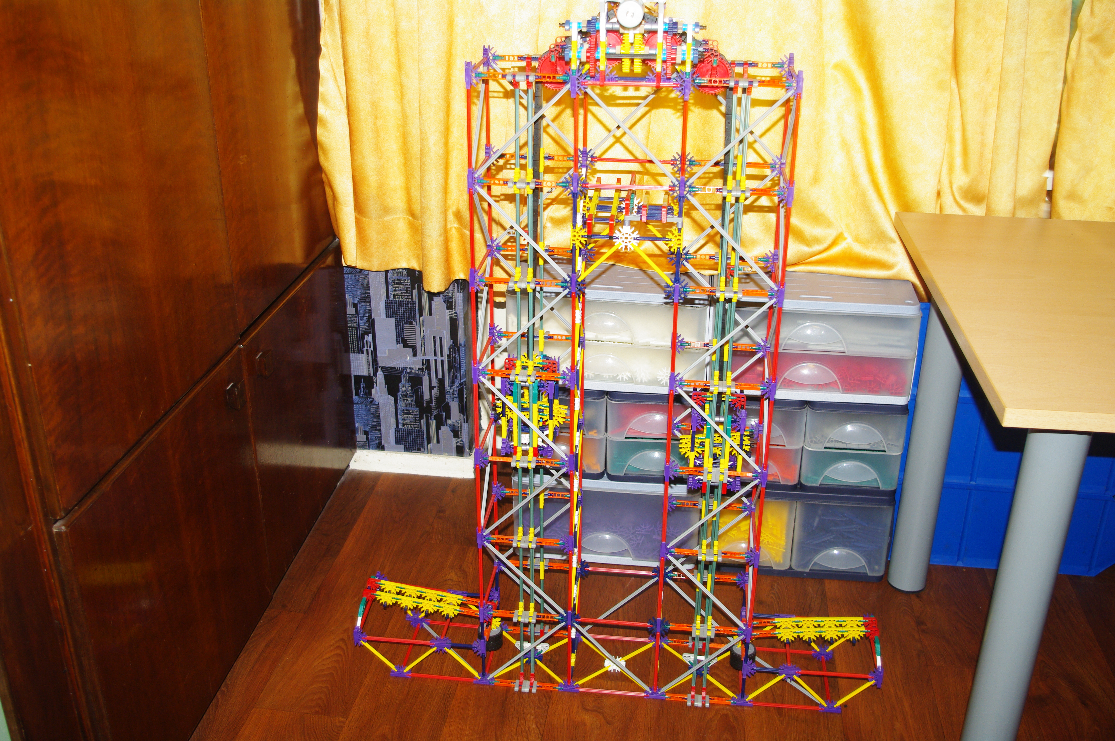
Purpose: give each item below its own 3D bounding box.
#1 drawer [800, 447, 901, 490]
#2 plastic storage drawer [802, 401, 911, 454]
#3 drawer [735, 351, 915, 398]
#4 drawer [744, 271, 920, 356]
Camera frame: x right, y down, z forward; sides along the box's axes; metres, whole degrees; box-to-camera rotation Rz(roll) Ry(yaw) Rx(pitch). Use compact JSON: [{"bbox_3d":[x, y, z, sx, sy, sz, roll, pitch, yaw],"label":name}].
[{"bbox_3d":[0.593,0.135,2.198,0.191,0.079,0.272,3,24,6],"label":"drawer"},{"bbox_3d":[0.593,0.053,2.161,0.192,0.104,0.272,3,24,6],"label":"plastic storage drawer"},{"bbox_3d":[0.500,-0.048,2.128,0.372,0.088,0.272,3,24,6],"label":"drawer"},{"bbox_3d":[0.499,-0.135,2.090,0.375,0.104,0.272,3,24,6],"label":"drawer"}]

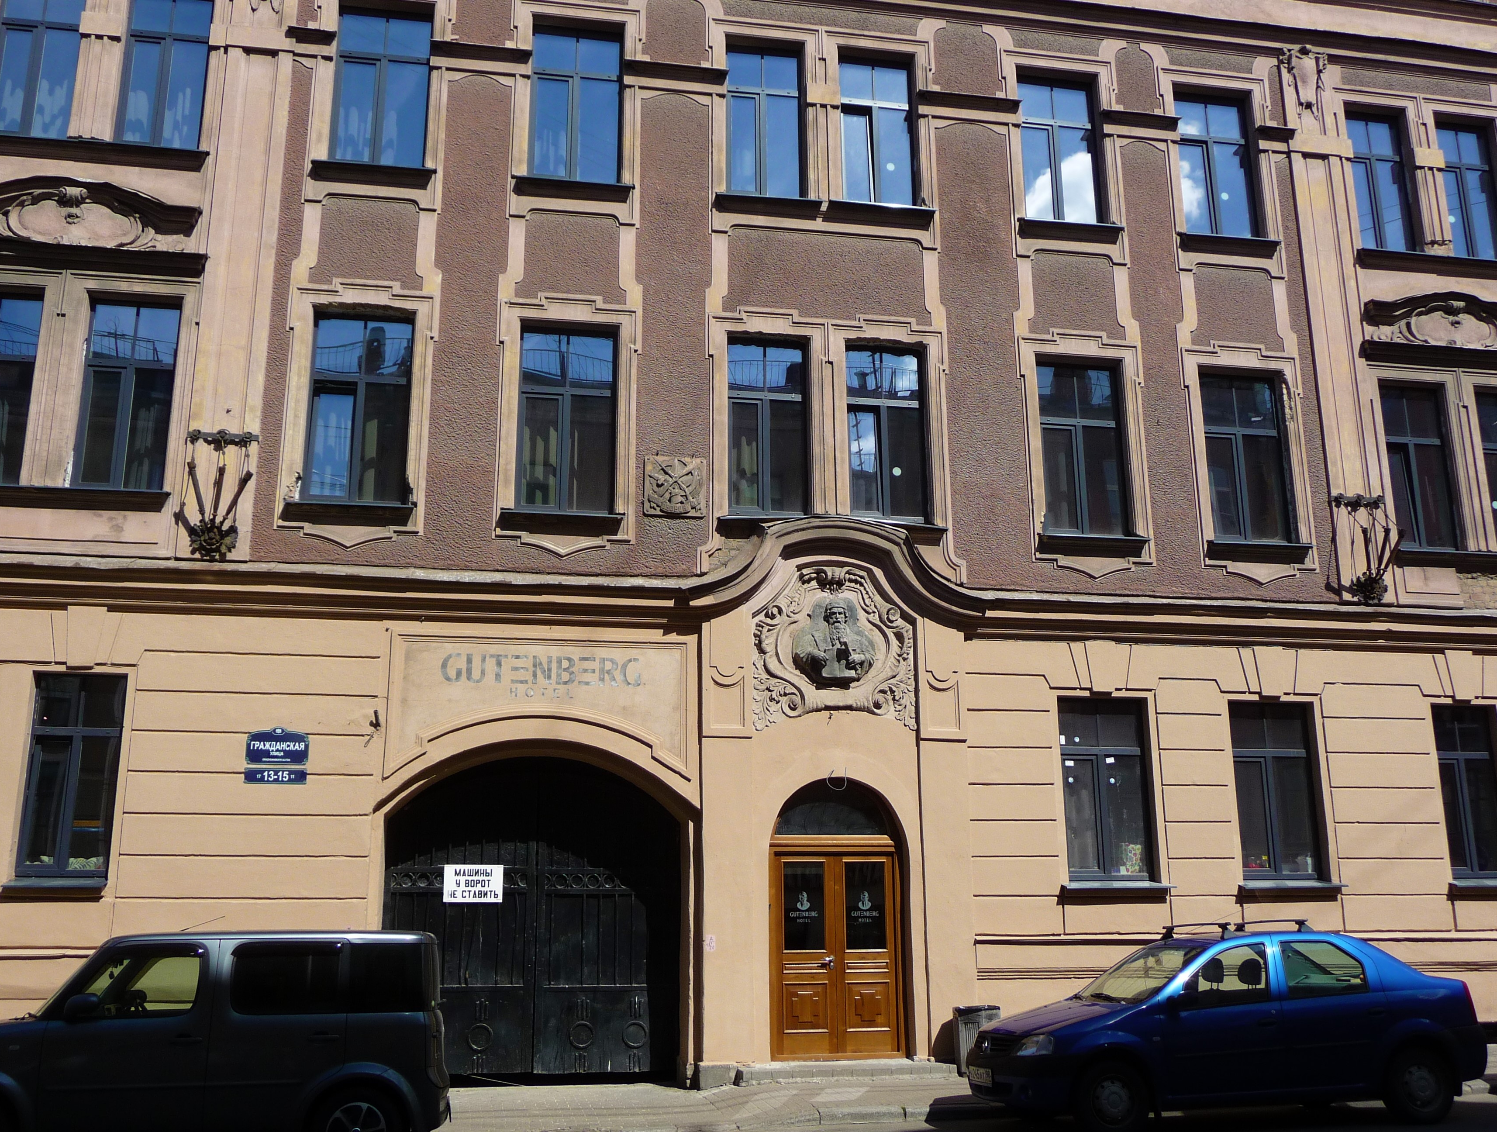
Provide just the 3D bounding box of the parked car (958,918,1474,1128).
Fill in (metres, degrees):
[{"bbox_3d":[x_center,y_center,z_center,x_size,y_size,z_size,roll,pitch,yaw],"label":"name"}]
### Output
[{"bbox_3d":[4.043,3.908,11.954,4.250,1.580,1.760,2,-14,-8],"label":"parked car"}]

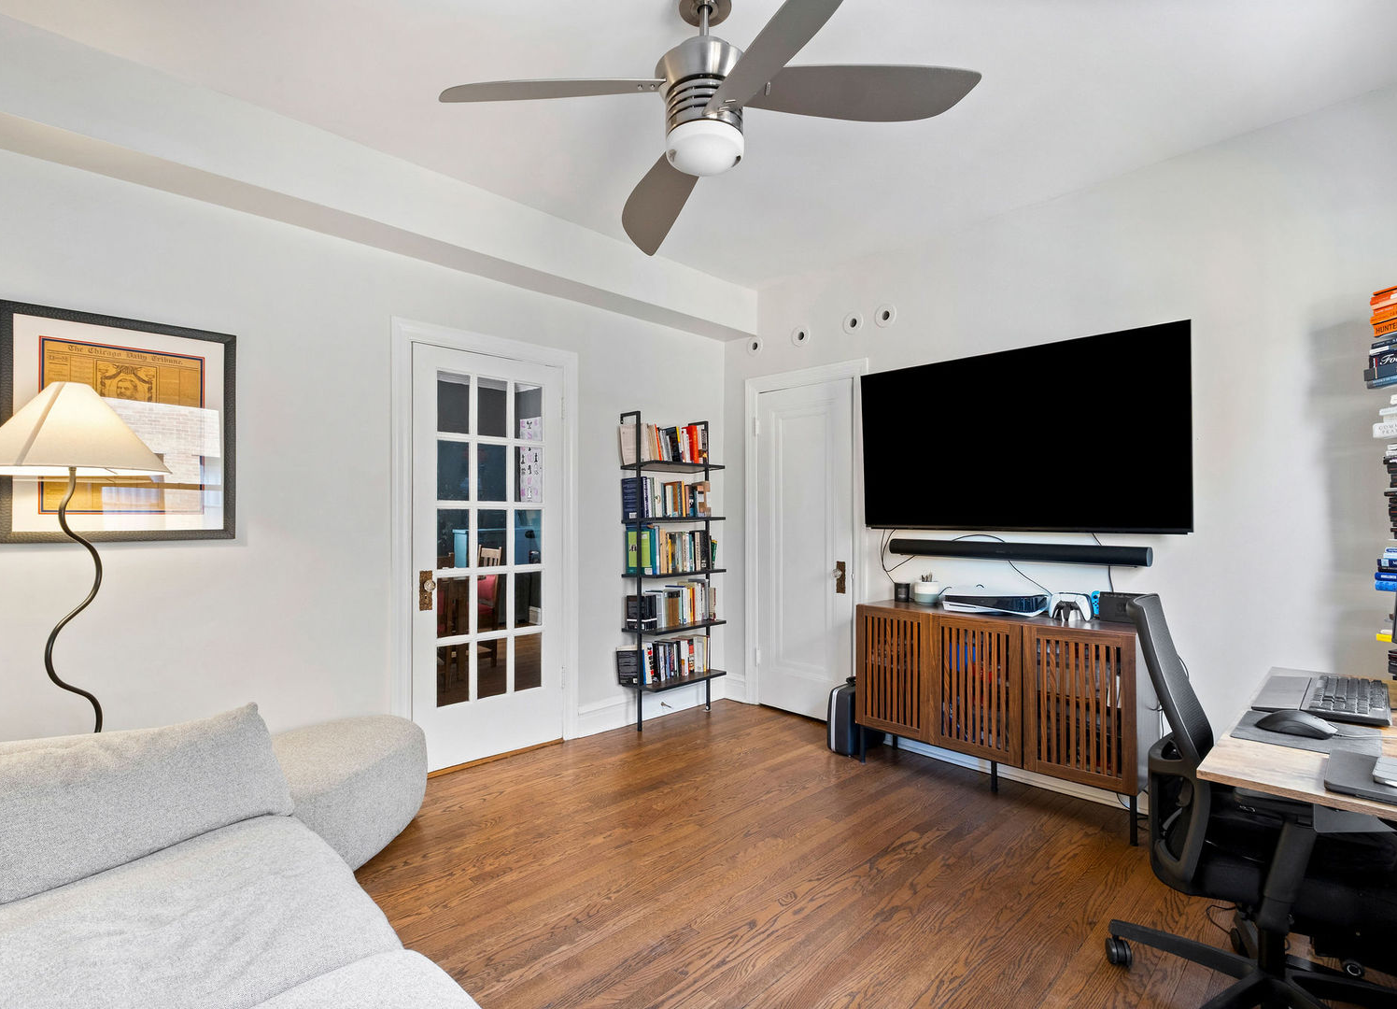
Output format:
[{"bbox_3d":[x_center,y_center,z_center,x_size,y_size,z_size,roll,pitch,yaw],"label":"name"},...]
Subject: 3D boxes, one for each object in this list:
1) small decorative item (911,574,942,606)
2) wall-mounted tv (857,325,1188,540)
[{"bbox_3d":[1.176,0.435,3.242,0.122,0.161,0.122,1,-1,-44],"label":"small decorative item"},{"bbox_3d":[1.434,-0.297,2.989,0.048,0.826,1.446,-3,2,-44],"label":"wall-mounted tv"}]

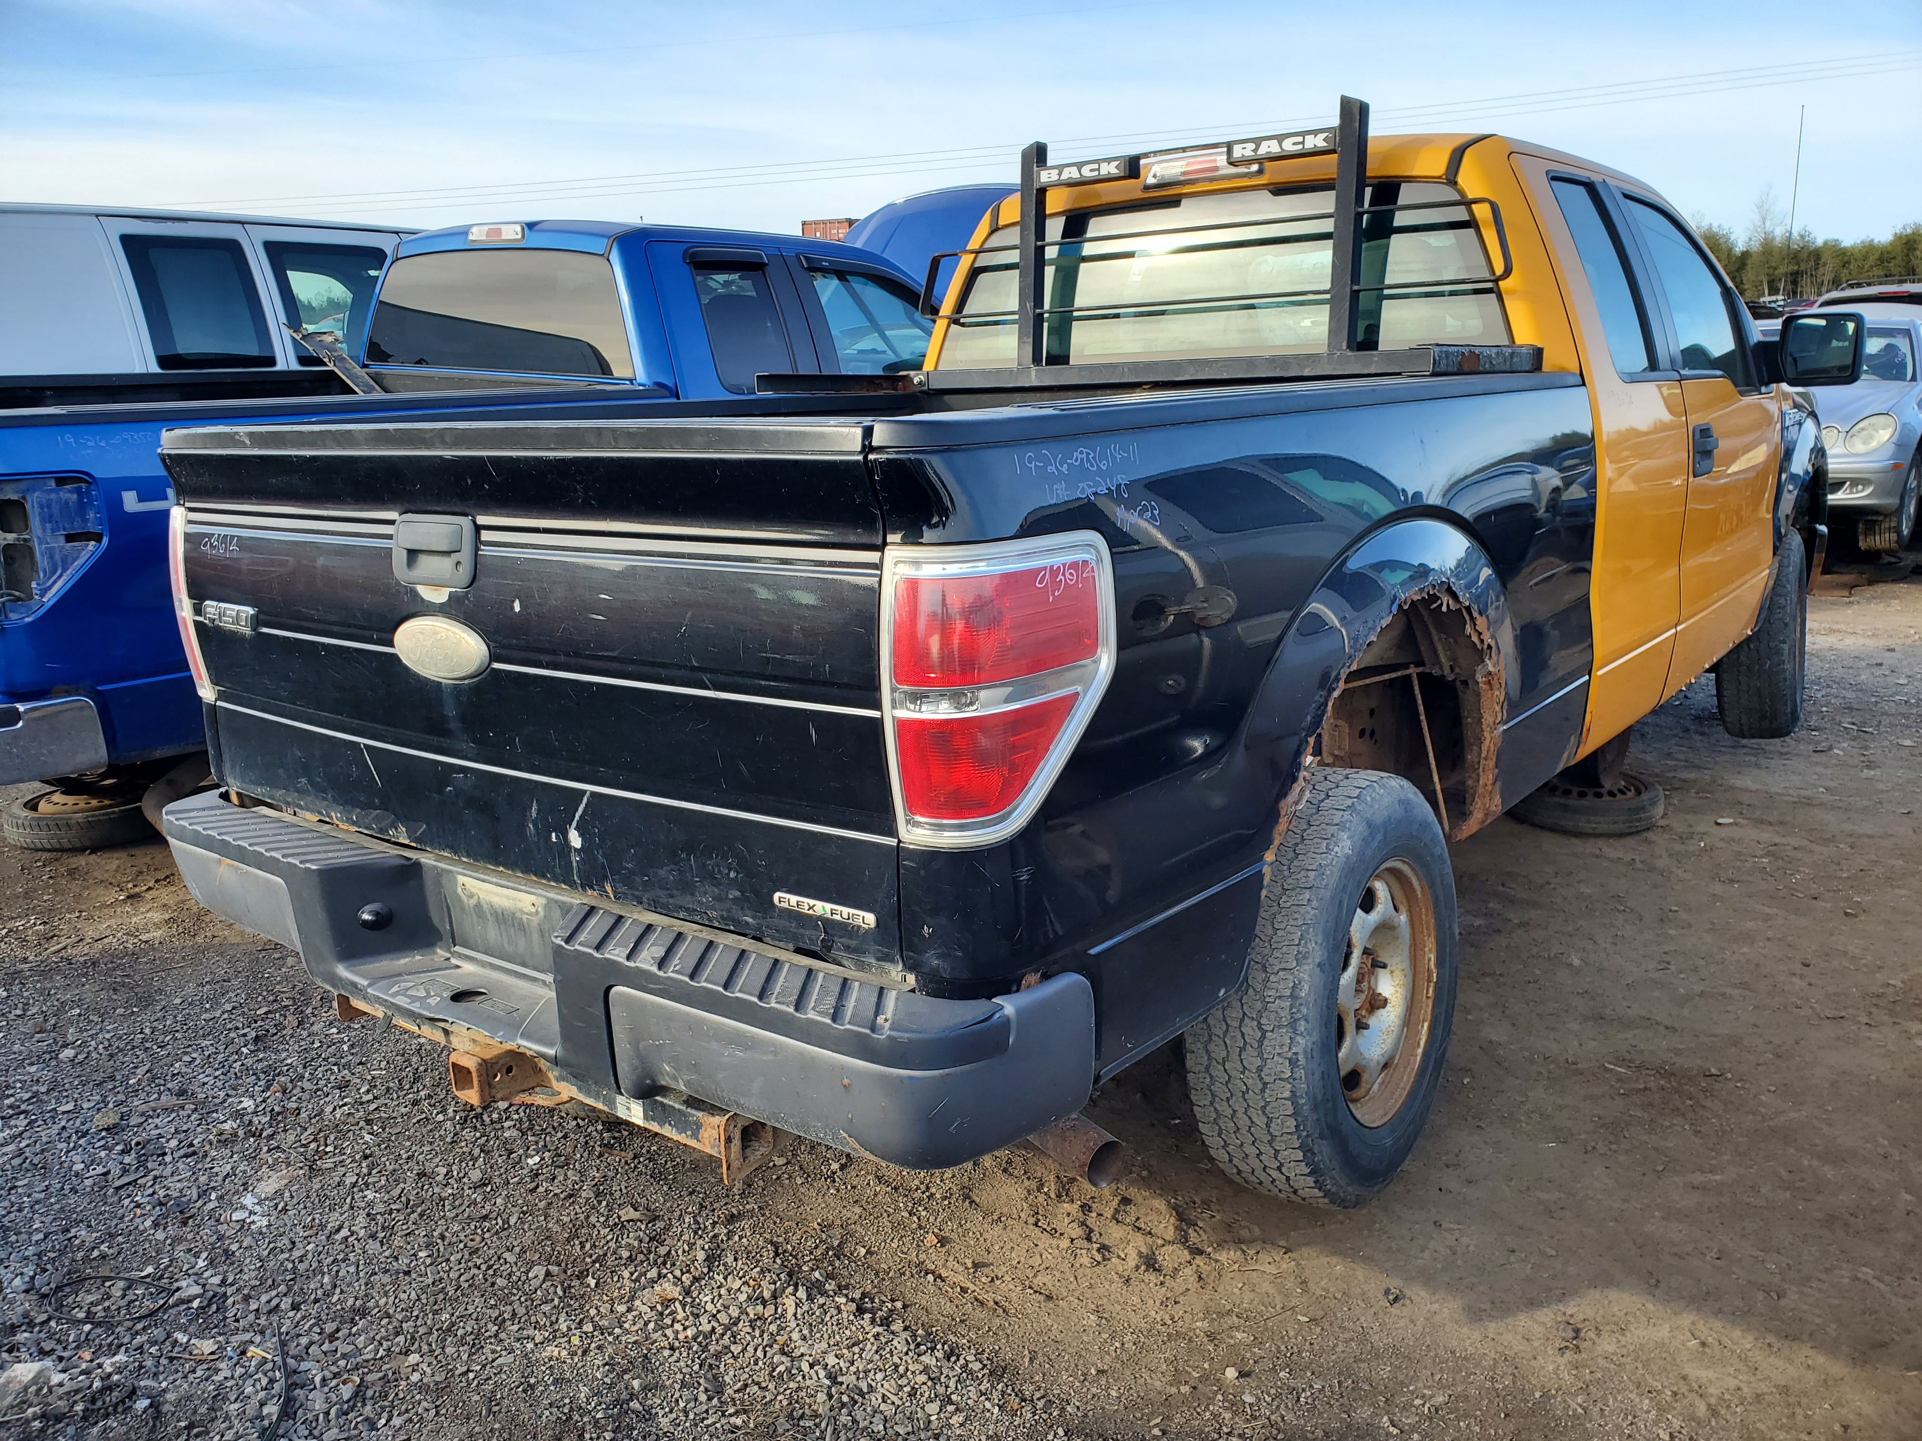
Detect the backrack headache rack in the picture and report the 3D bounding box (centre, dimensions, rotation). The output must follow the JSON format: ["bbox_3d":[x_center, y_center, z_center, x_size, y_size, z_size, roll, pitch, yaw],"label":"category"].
[{"bbox_3d":[0.351,-1.063,3.256,1.700,0.597,0.688,8,17,37],"label":"backrack headache rack"}]

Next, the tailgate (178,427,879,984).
[{"bbox_3d":[-0.694,-0.101,2.064,1.599,0.632,0.101,8,17,37],"label":"tailgate"}]

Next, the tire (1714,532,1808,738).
[{"bbox_3d":[2.957,-0.325,5.345,0.246,0.772,0.772,10,18,41],"label":"tire"}]

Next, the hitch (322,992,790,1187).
[{"bbox_3d":[-0.641,0.494,2.235,1.022,0.162,0.268,8,17,37],"label":"hitch"}]

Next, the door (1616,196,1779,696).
[{"bbox_3d":[2.187,-0.835,4.295,0.283,1.356,1.275,8,17,37],"label":"door"}]

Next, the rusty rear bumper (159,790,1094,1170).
[{"bbox_3d":[-0.667,0.317,2.176,1.892,0.223,0.319,8,17,37],"label":"rusty rear bumper"}]

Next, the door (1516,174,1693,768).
[{"bbox_3d":[1.532,-0.627,3.478,0.278,1.351,0.880,8,17,37],"label":"door"}]

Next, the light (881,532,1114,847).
[{"bbox_3d":[0.040,-0.040,1.585,0.162,0.344,0.243,8,17,37],"label":"light"}]

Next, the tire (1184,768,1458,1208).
[{"bbox_3d":[0.677,0.471,2.596,0.248,0.761,0.761,8,17,37],"label":"tire"}]

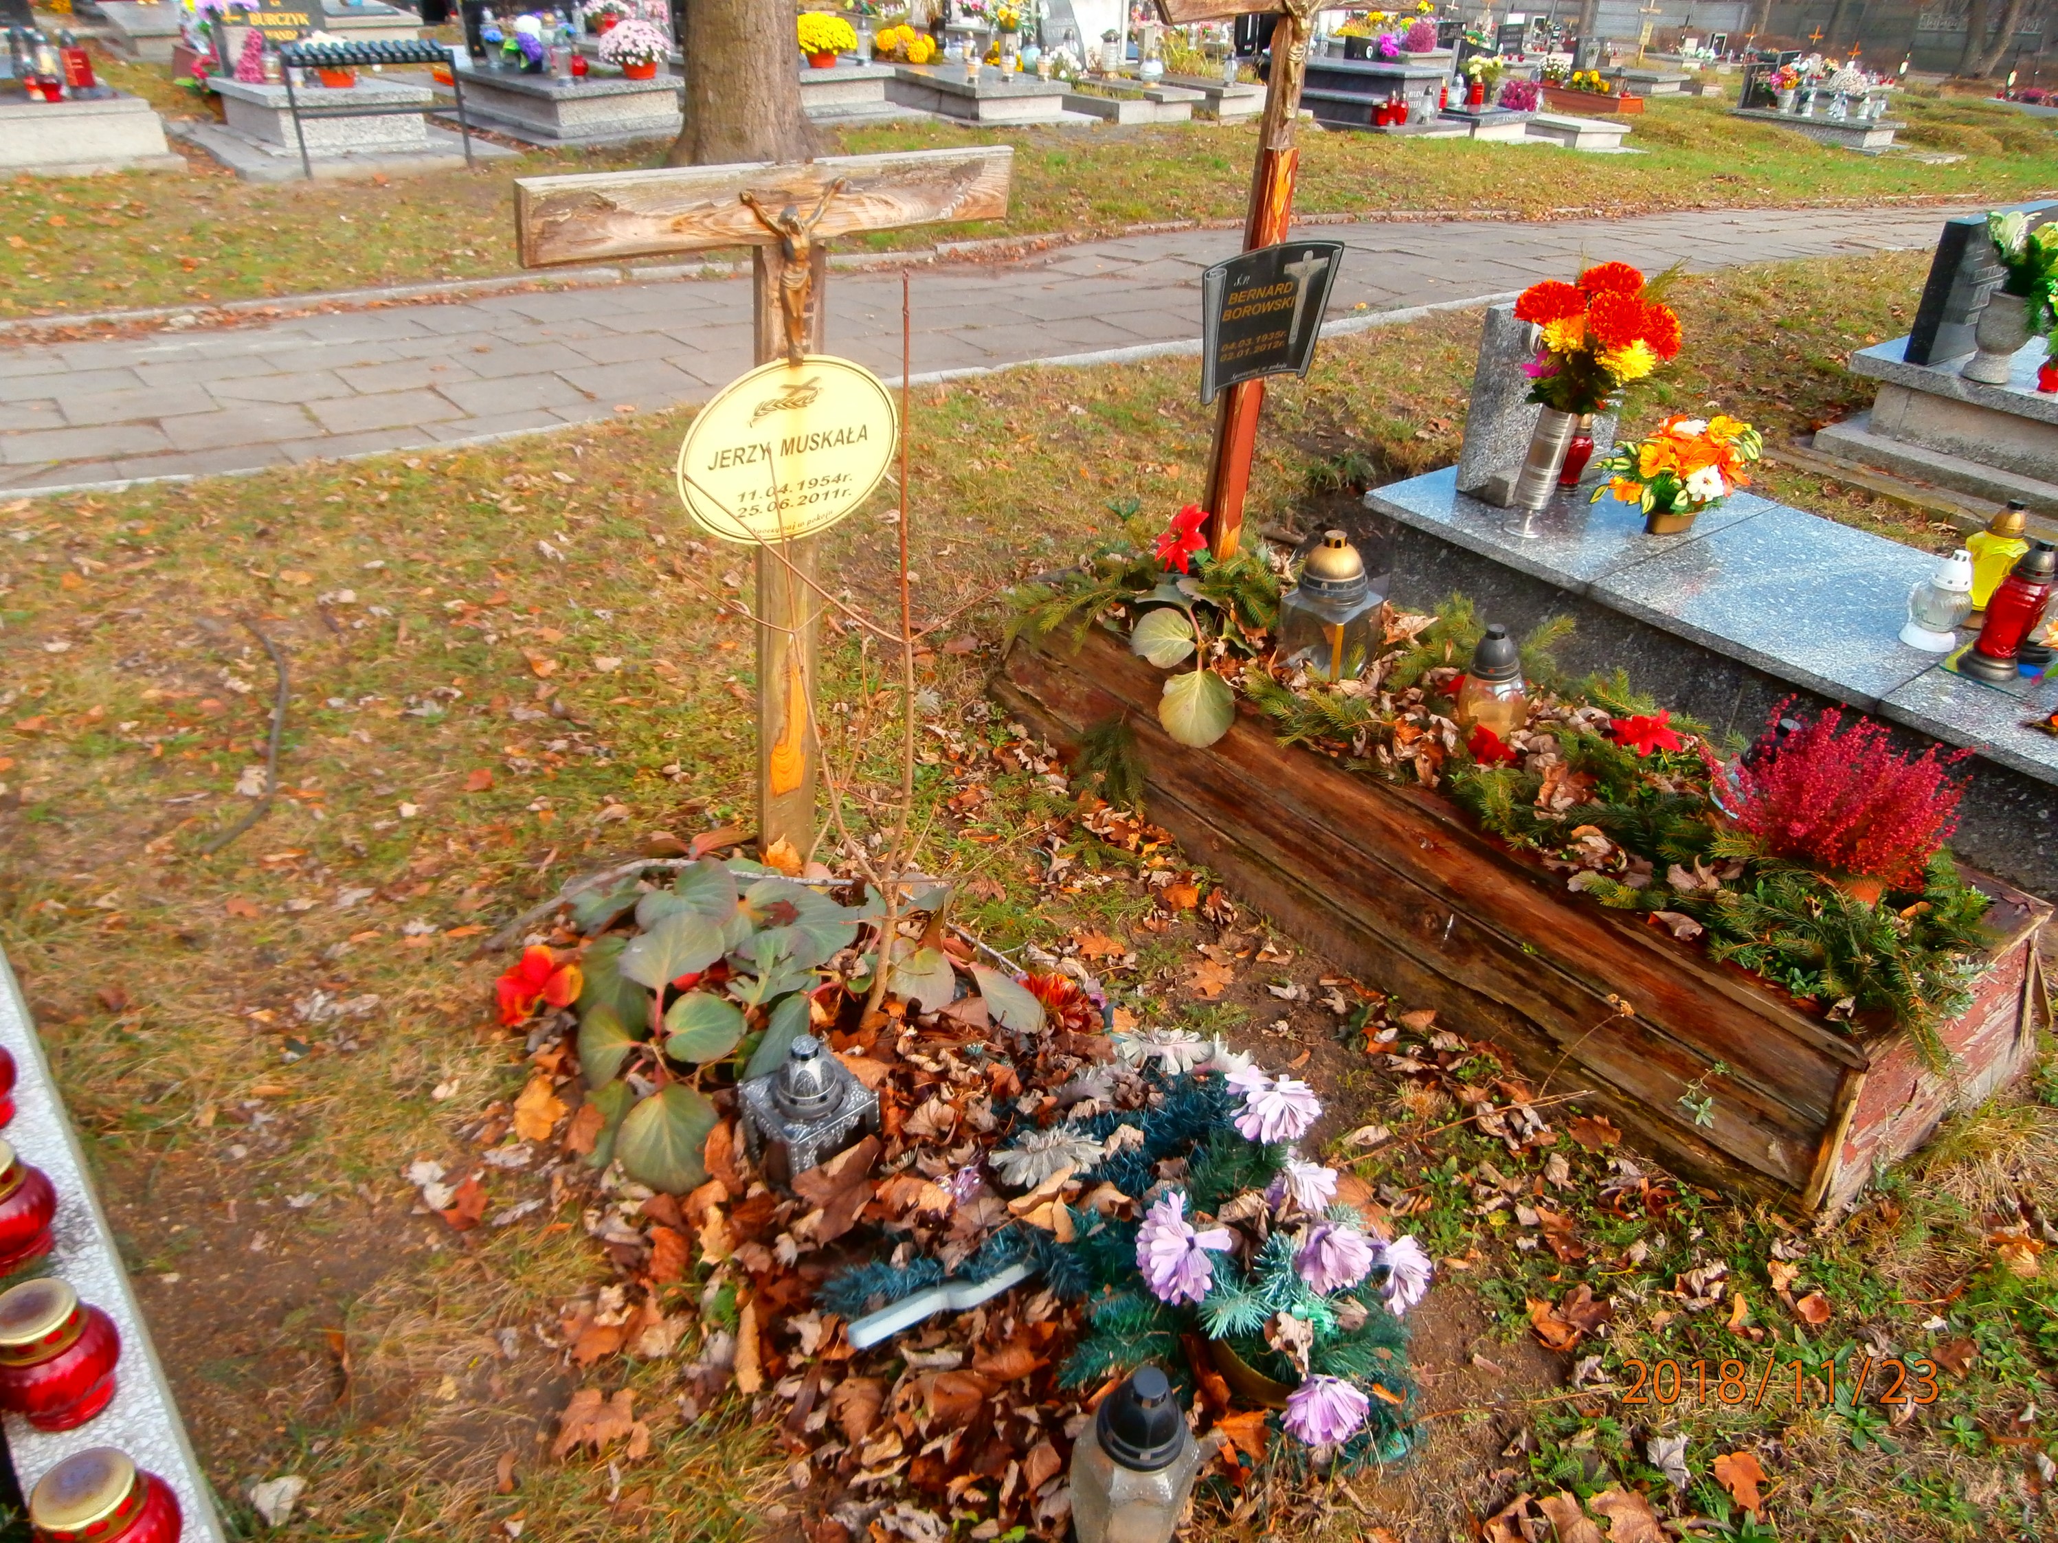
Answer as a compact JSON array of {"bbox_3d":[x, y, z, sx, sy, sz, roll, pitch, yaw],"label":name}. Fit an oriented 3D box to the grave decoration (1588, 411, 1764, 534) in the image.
[{"bbox_3d":[1.526,-0.694,3.331,0.390,0.260,0.330,-21,39,-34],"label":"grave decoration"}]

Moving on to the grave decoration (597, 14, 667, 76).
[{"bbox_3d":[-2.398,-4.391,8.650,0.440,0.310,0.440,-25,41,-38],"label":"grave decoration"}]

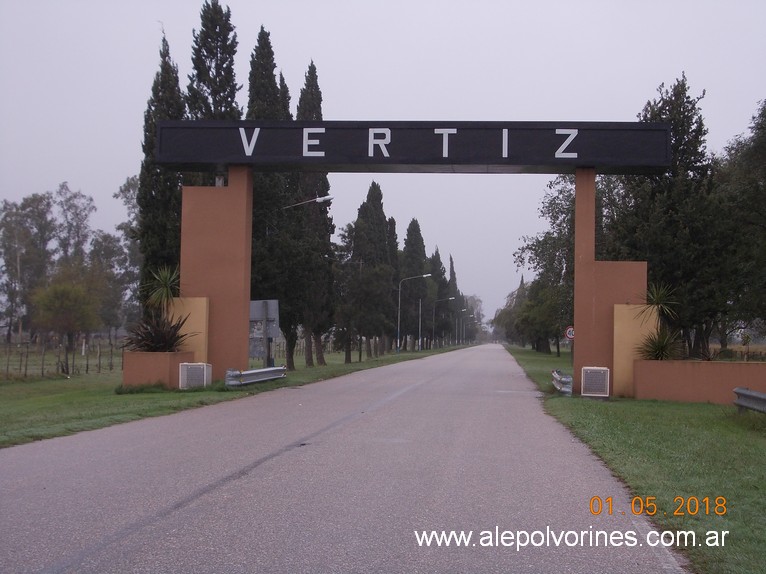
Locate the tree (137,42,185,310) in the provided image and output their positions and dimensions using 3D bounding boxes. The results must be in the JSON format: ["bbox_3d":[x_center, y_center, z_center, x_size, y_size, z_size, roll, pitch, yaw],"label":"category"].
[{"bbox_3d":[-7.607,-2.790,46.000,1.850,11.700,1.850,1,-2,5],"label":"tree"}]

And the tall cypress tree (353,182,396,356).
[{"bbox_3d":[-0.679,-1.398,106.000,3.400,13.700,3.400,1,-2,5],"label":"tall cypress tree"}]

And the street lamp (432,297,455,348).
[{"bbox_3d":[9.116,5.349,200.000,3.200,7.600,0.300,1,-2,5],"label":"street lamp"}]

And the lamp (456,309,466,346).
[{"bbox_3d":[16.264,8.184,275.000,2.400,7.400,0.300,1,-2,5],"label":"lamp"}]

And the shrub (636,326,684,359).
[{"bbox_3d":[7.083,1.447,34.000,1.150,0.860,1.100,1,-2,5],"label":"shrub"}]

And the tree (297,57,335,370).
[{"bbox_3d":[-3.509,-3.766,68.000,2.000,15.500,2.000,1,-2,5],"label":"tree"}]

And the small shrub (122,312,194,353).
[{"bbox_3d":[-5.725,1.166,34.000,1.800,1.000,1.600,1,-2,5],"label":"small shrub"}]

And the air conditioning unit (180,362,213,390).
[{"bbox_3d":[-4.676,2.207,33.100,0.650,0.650,0.660,1,-2,5],"label":"air conditioning unit"}]

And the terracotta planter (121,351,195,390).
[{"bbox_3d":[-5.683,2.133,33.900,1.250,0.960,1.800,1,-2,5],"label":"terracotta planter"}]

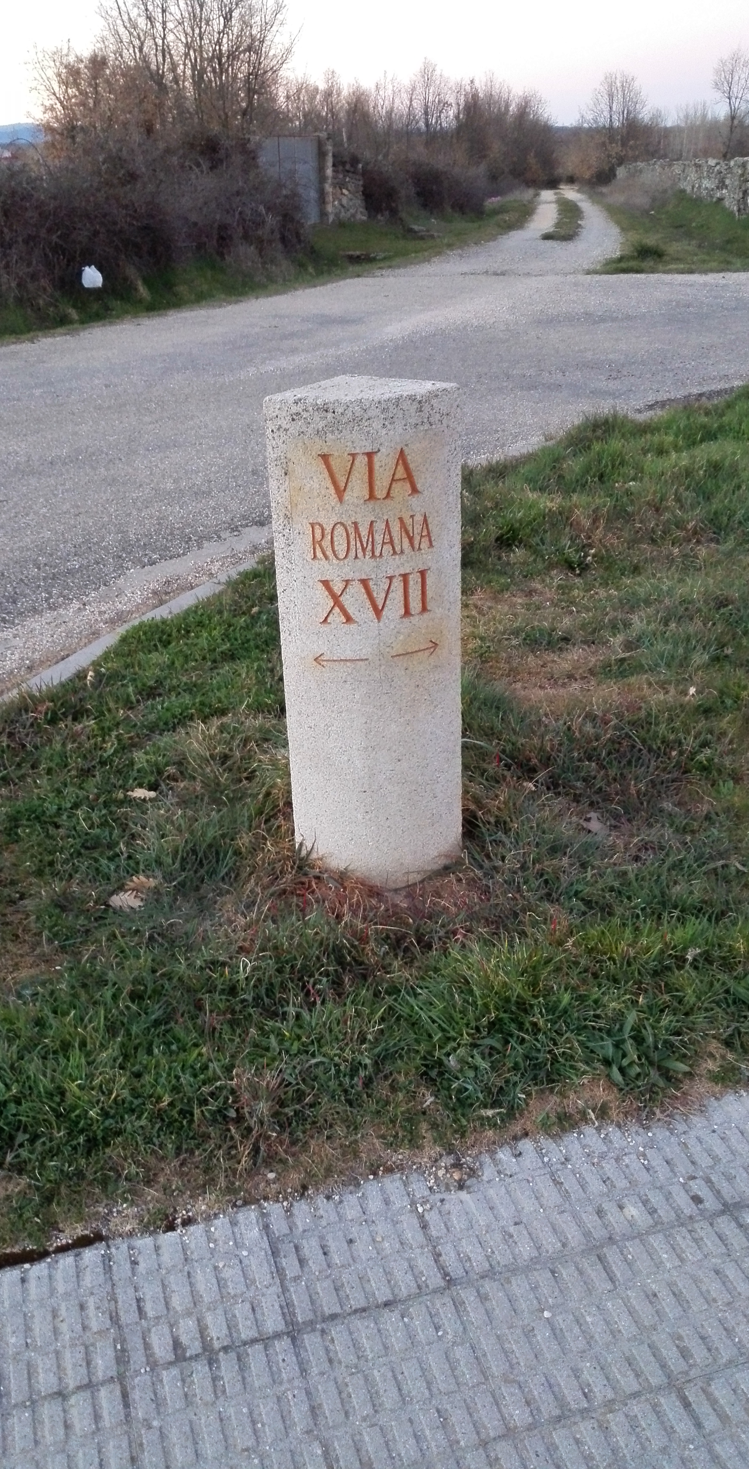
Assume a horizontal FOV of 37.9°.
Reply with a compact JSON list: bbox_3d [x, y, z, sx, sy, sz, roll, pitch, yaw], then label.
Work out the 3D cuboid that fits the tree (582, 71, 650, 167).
[{"bbox_3d":[15.698,-39.943,71.000,4.500,5.900,4.400,-1,29,0],"label":"tree"}]

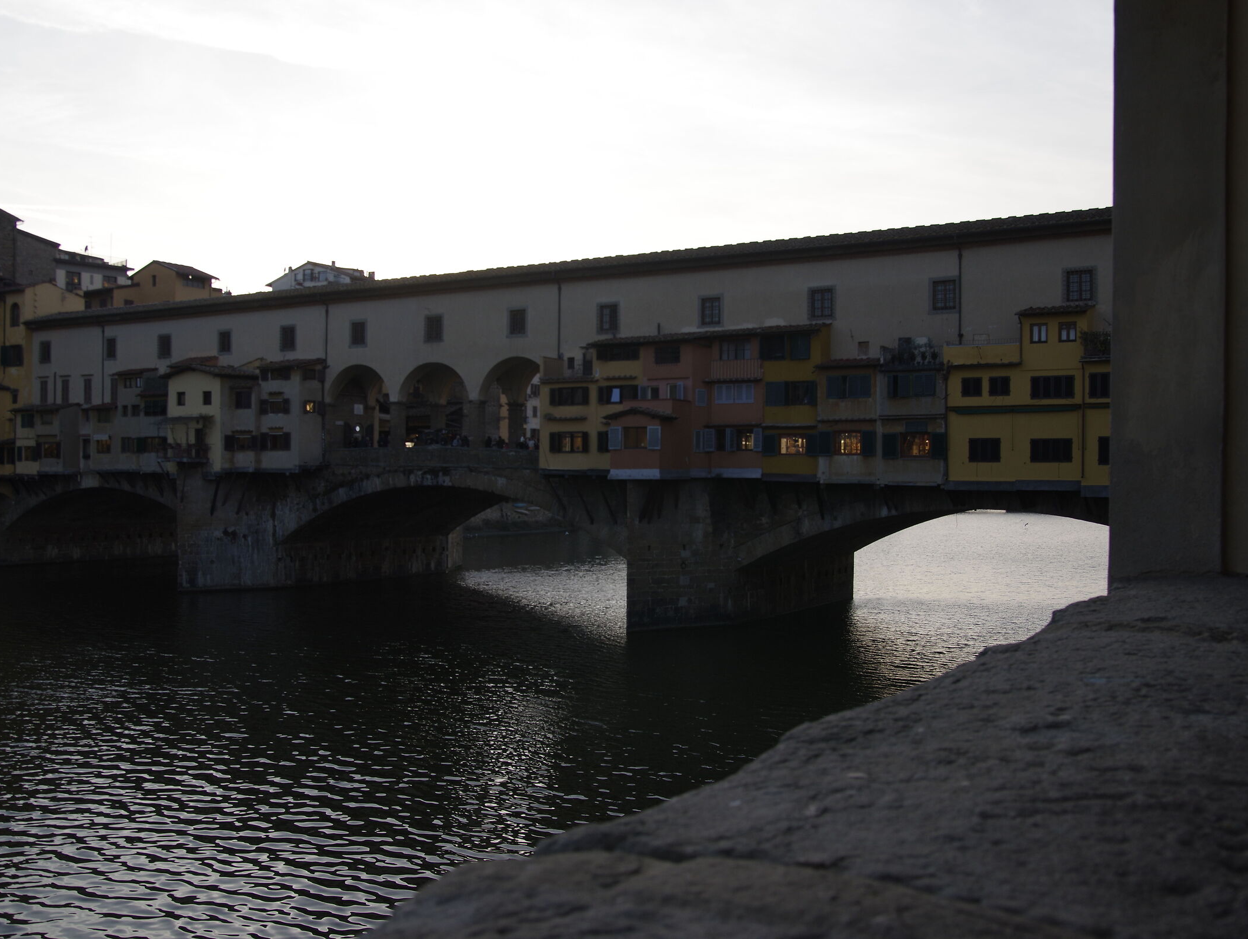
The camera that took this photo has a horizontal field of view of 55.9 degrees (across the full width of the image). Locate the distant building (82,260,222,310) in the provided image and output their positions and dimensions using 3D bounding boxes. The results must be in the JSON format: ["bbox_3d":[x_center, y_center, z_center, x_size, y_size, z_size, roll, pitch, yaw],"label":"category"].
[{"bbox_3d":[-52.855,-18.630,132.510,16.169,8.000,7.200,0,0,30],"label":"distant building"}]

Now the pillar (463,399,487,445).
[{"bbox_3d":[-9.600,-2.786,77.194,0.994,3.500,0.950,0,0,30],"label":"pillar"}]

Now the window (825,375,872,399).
[{"bbox_3d":[11.788,-4.307,61.610,2.503,1.214,0.150,0,0,30],"label":"window"}]

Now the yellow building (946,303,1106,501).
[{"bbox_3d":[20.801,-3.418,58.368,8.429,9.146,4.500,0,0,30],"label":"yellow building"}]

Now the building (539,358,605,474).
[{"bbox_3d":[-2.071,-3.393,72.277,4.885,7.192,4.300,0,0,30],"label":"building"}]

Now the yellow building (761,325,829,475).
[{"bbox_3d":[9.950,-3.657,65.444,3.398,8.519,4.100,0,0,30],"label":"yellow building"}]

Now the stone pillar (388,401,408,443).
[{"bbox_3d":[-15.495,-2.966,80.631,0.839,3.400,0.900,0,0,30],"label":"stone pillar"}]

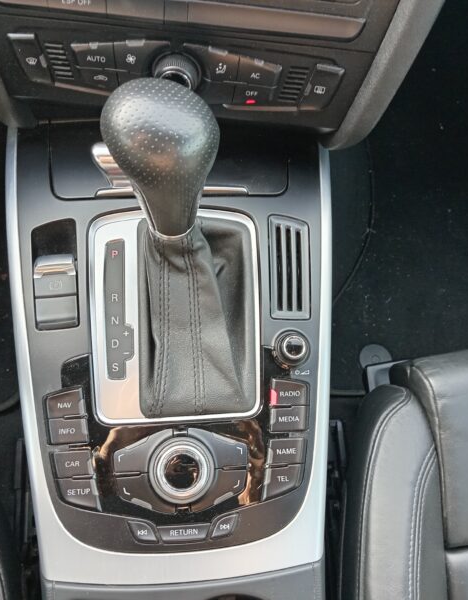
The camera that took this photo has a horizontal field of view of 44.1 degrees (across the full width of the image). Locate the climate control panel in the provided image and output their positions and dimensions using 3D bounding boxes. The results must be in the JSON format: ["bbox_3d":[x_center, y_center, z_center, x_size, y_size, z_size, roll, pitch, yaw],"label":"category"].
[{"bbox_3d":[-0.038,-0.147,0.377,0.214,0.047,0.022,5,53,-4],"label":"climate control panel"}]

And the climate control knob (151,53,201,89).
[{"bbox_3d":[-0.037,-0.141,0.374,0.033,0.033,0.017,5,53,-4],"label":"climate control knob"}]

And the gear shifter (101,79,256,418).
[{"bbox_3d":[-0.025,-0.018,0.351,0.093,0.155,0.188,-2,85,-6],"label":"gear shifter"}]

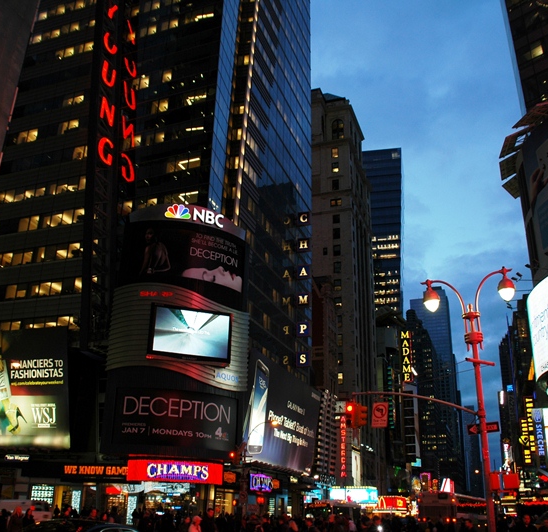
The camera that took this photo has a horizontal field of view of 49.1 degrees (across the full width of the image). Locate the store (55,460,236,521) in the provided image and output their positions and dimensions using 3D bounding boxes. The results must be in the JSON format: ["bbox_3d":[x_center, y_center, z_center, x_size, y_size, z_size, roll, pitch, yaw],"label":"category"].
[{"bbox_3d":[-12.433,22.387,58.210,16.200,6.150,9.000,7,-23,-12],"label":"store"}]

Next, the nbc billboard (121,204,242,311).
[{"bbox_3d":[-9.271,-1.139,65.846,13.200,10.700,2.100,10,-24,-19],"label":"nbc billboard"}]

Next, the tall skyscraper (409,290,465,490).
[{"bbox_3d":[133.573,108.545,483.503,35.000,184.000,34.000,-7,-24,19],"label":"tall skyscraper"}]

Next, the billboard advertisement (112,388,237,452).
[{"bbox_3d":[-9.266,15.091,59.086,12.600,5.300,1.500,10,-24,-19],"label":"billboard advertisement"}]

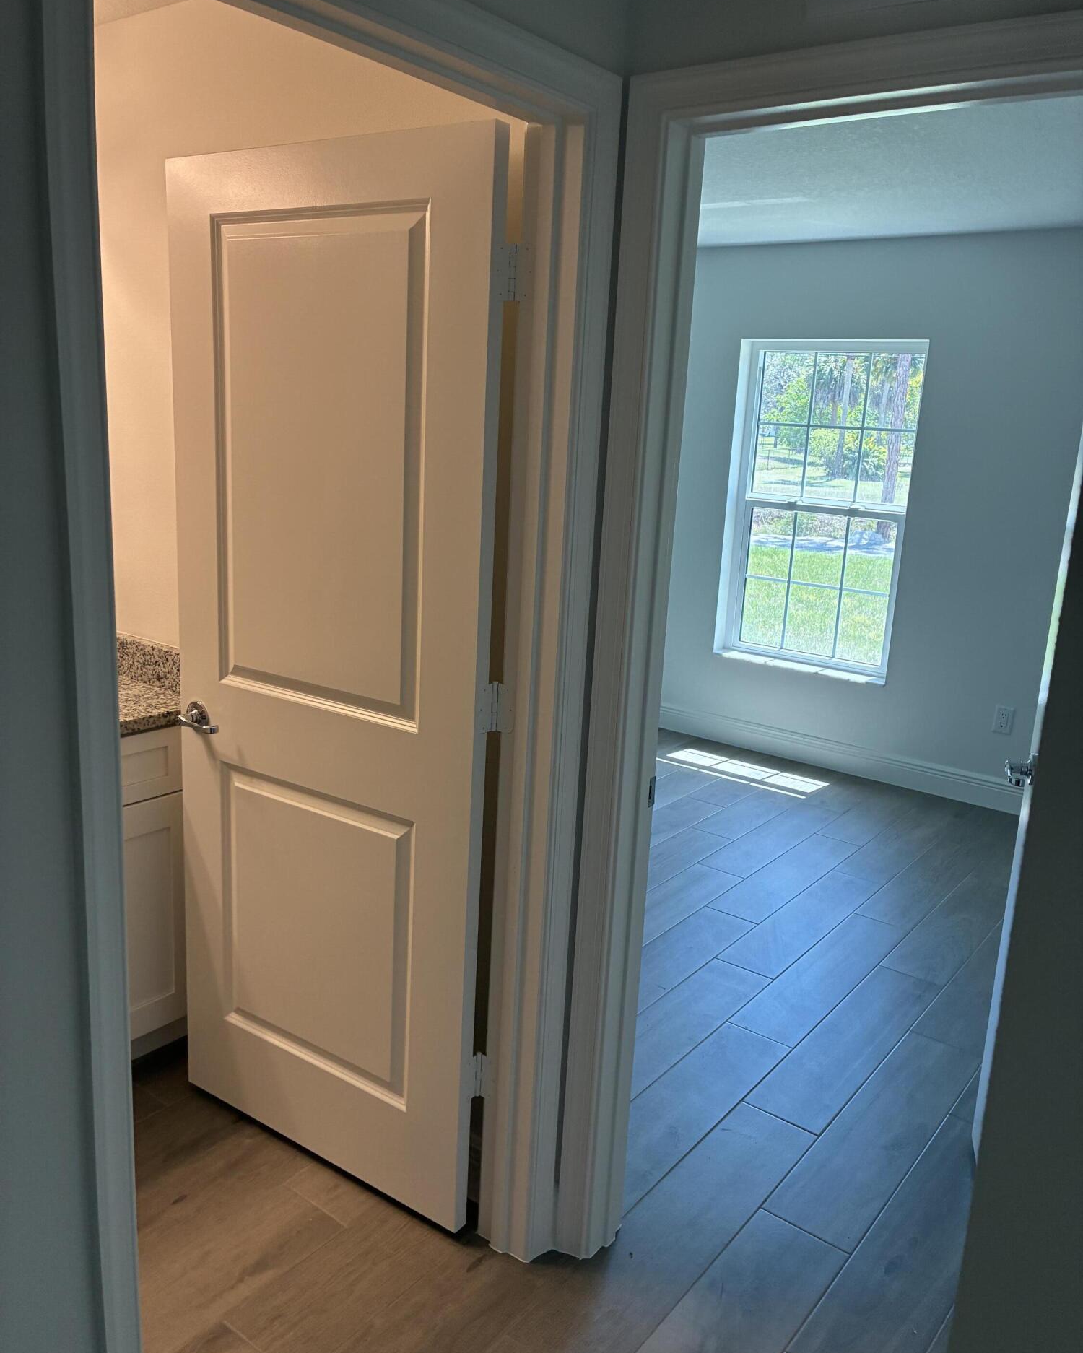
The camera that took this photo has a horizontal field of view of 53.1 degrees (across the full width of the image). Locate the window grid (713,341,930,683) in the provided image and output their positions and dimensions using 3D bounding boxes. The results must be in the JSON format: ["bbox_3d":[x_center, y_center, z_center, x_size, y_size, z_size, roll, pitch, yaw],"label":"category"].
[{"bbox_3d":[1.313,-0.798,5.173,0.905,1.530,0.100,13,17,36],"label":"window grid"}]

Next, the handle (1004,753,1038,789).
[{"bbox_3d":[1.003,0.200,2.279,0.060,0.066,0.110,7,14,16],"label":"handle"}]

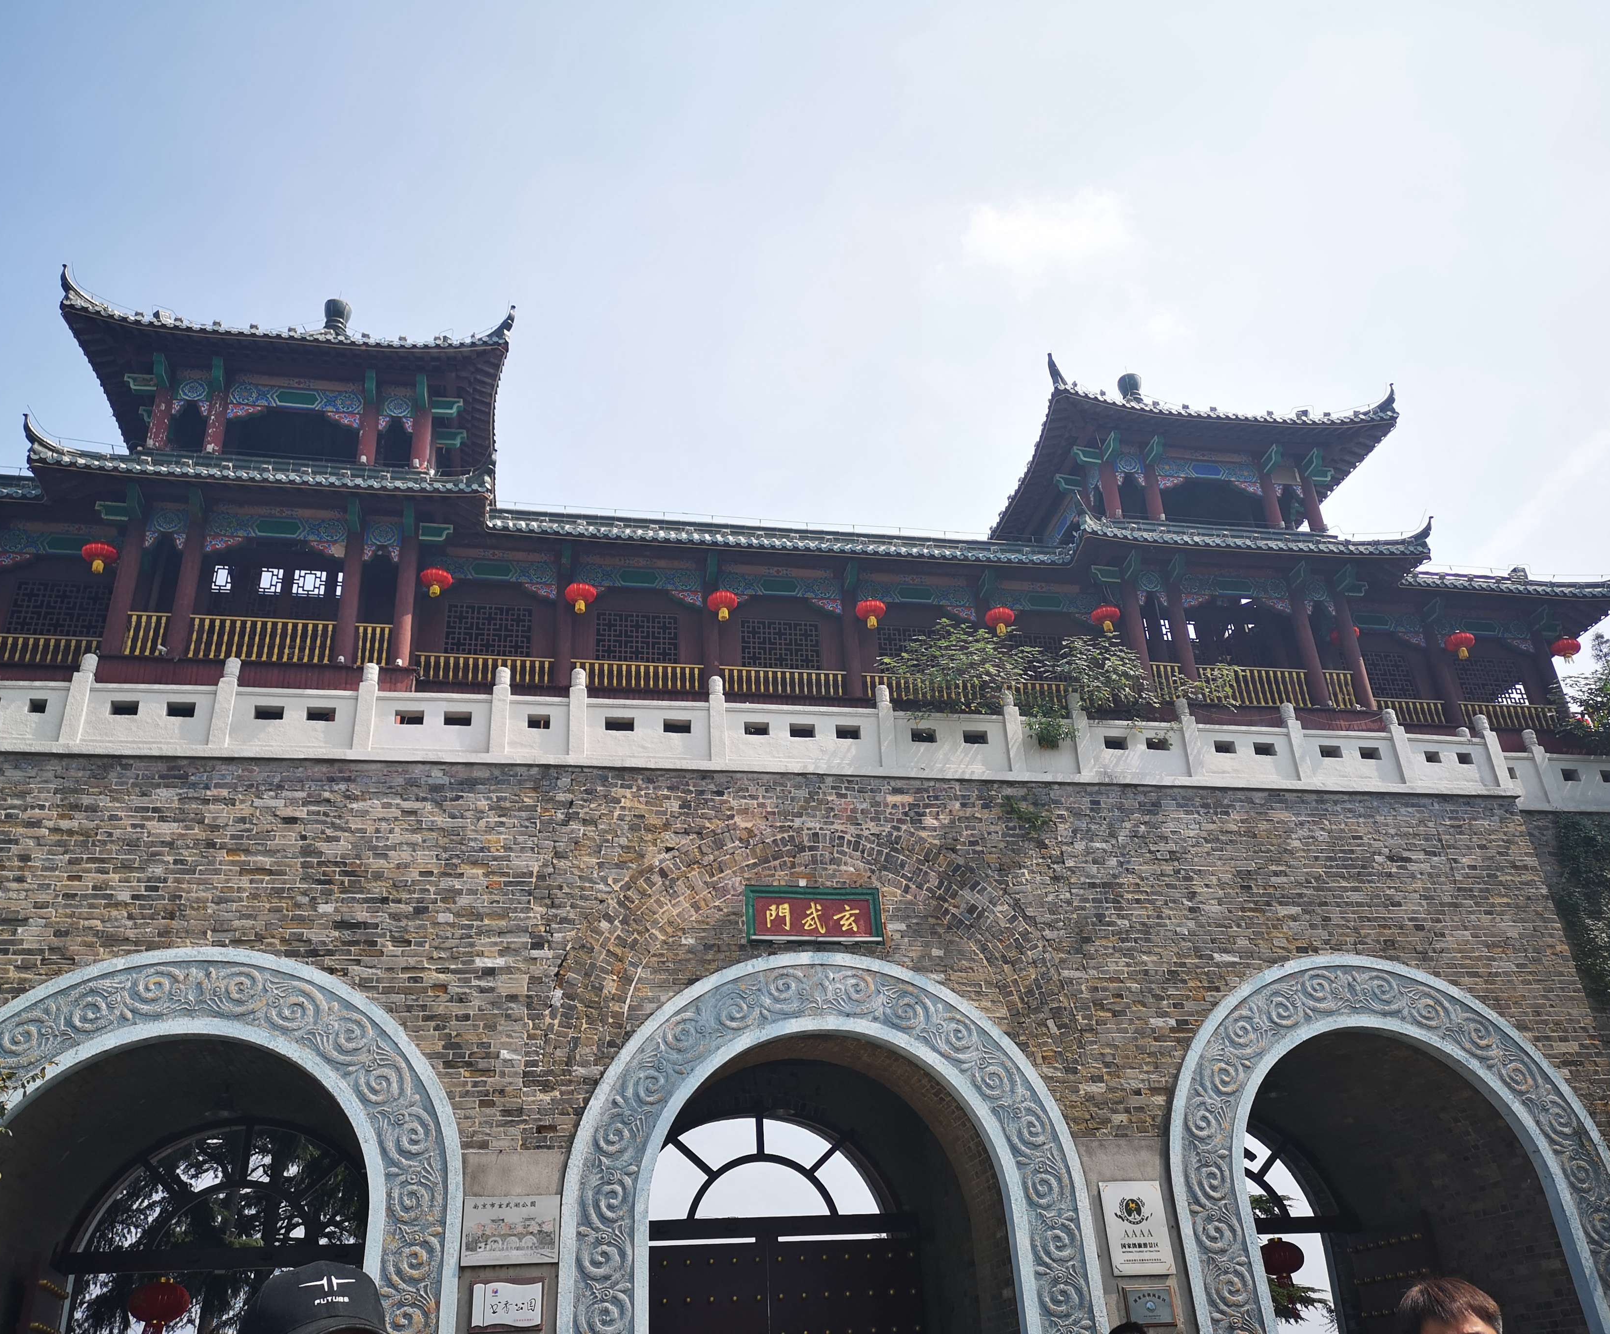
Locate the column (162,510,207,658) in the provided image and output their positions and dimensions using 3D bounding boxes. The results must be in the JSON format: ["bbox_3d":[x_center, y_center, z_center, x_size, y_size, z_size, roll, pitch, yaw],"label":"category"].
[{"bbox_3d":[-9.476,-1.290,21.330,0.265,2.654,0.265,3,-30,-11],"label":"column"}]

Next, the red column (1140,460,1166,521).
[{"bbox_3d":[6.879,-3.446,27.316,0.283,1.454,0.283,3,-24,-13],"label":"red column"}]

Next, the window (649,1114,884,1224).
[{"bbox_3d":[-0.667,8.383,23.249,3.919,1.695,0.150,3,-30,-11],"label":"window"}]

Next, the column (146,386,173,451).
[{"bbox_3d":[-10.512,-4.063,22.676,0.265,1.356,0.265,3,-30,-11],"label":"column"}]

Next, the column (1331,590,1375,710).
[{"bbox_3d":[10.518,-0.345,26.526,0.299,2.451,0.299,3,-24,-13],"label":"column"}]

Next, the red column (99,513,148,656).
[{"bbox_3d":[-10.337,-1.313,21.153,0.265,2.615,0.265,3,-30,-11],"label":"red column"}]

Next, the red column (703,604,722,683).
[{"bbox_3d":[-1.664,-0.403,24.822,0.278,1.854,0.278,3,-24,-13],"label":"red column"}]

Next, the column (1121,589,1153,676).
[{"bbox_3d":[5.834,-0.530,24.274,0.265,2.538,0.265,3,-30,-11],"label":"column"}]

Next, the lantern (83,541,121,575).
[{"bbox_3d":[-10.802,-1.658,21.257,0.490,0.410,0.490,3,-30,-11],"label":"lantern"}]

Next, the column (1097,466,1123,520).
[{"bbox_3d":[5.986,-3.386,27.072,0.283,1.376,0.283,3,-24,-13],"label":"column"}]

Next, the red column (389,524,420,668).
[{"bbox_3d":[-6.312,-1.127,21.935,0.265,2.615,0.265,3,-30,-11],"label":"red column"}]

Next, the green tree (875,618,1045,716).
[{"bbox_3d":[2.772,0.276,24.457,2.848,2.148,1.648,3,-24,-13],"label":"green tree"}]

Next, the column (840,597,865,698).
[{"bbox_3d":[0.879,-0.371,25.429,0.278,2.039,0.278,3,-24,-13],"label":"column"}]

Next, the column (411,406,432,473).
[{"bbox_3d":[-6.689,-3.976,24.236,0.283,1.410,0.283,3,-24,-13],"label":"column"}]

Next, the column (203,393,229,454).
[{"bbox_3d":[-9.970,-4.111,23.495,0.283,1.315,0.283,3,-24,-13],"label":"column"}]

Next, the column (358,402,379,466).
[{"bbox_3d":[-7.330,-3.915,23.294,0.265,1.356,0.265,3,-30,-11],"label":"column"}]

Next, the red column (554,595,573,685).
[{"bbox_3d":[-4.213,-0.520,24.252,0.278,1.854,0.278,3,-24,-13],"label":"red column"}]

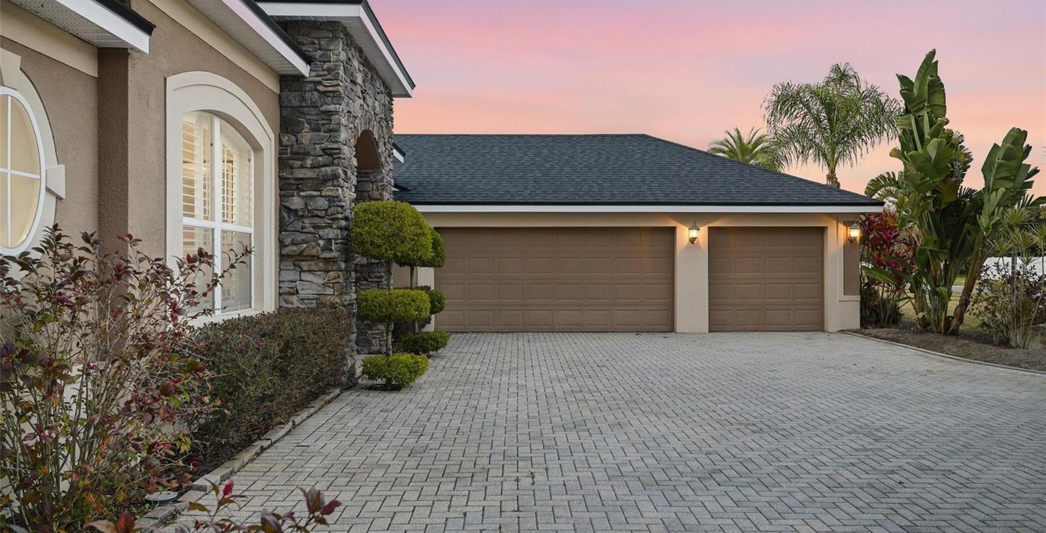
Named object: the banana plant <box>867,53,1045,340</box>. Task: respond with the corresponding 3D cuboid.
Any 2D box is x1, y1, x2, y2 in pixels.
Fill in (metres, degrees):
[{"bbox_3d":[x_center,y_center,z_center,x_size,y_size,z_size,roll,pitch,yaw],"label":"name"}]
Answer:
[{"bbox_3d":[8.250,-1.430,13.950,3.100,5.350,2.700,0,0,0],"label":"banana plant"}]

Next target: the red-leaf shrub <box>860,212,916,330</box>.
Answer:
[{"bbox_3d":[7.660,0.060,15.300,1.250,2.450,1.200,0,0,0],"label":"red-leaf shrub"}]

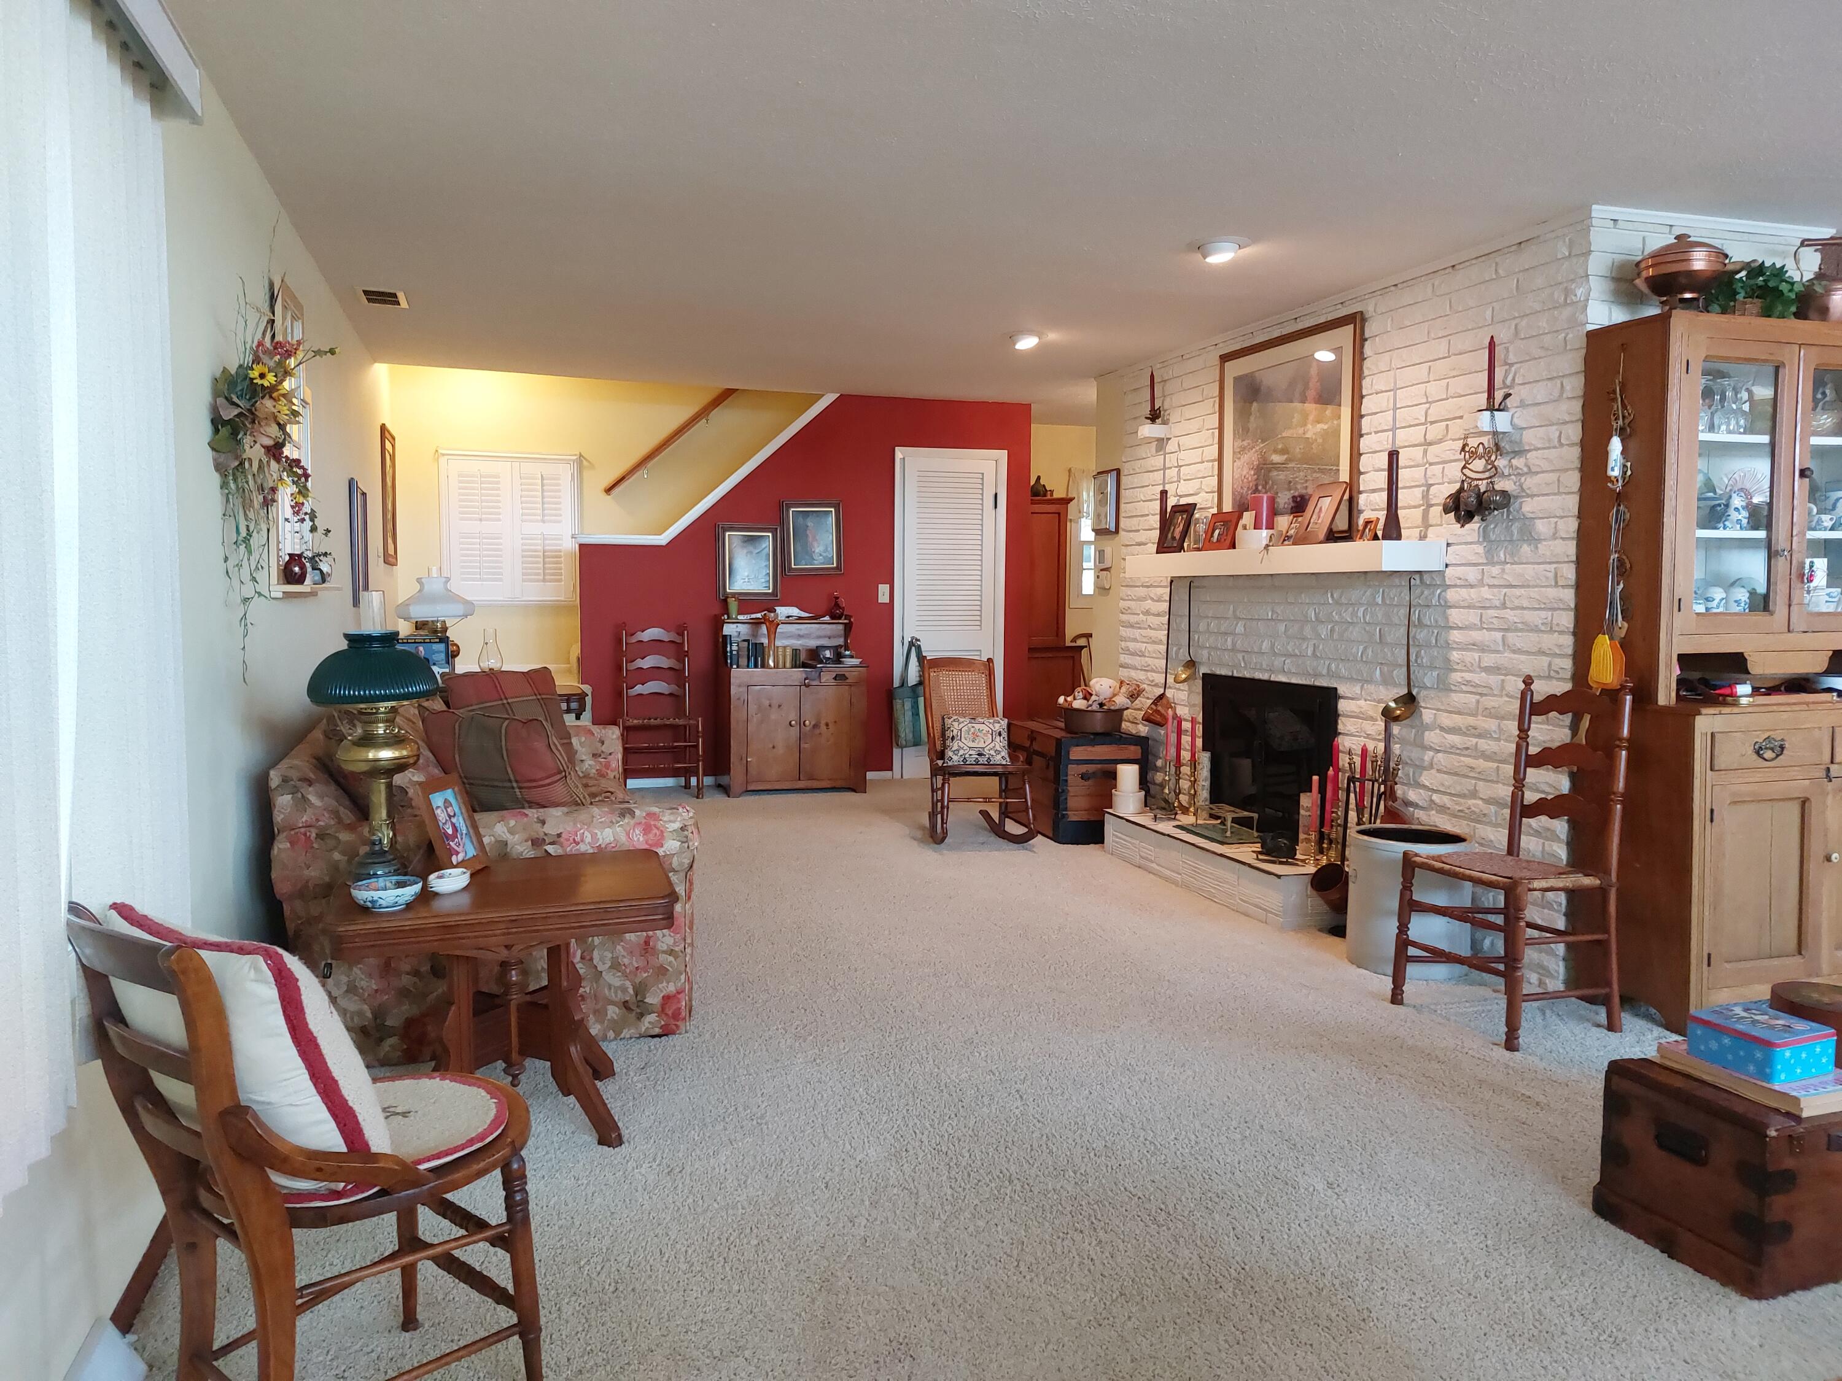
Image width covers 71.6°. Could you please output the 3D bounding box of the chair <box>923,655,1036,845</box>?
[{"bbox_3d":[0.252,0.286,6.264,0.462,0.878,0.703,-1,5,-10],"label":"chair"}]

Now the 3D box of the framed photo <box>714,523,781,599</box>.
[{"bbox_3d":[-1.056,-0.788,7.830,0.390,0.450,0.040,-1,5,-19],"label":"framed photo"}]

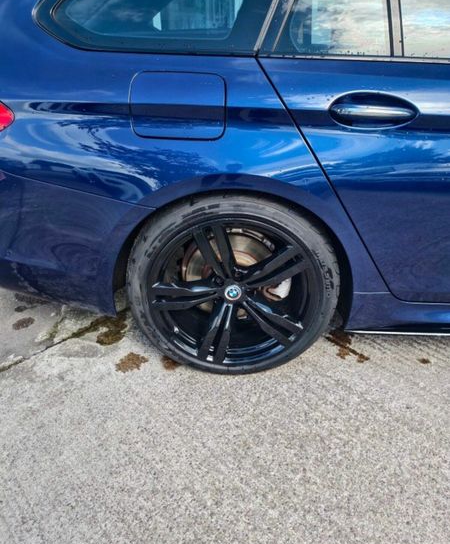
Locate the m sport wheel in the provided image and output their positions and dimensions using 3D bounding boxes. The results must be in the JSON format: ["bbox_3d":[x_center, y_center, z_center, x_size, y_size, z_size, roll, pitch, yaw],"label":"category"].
[{"bbox_3d":[0.029,0.020,1.335,0.674,0.670,0.250,2,29,0],"label":"m sport wheel"}]

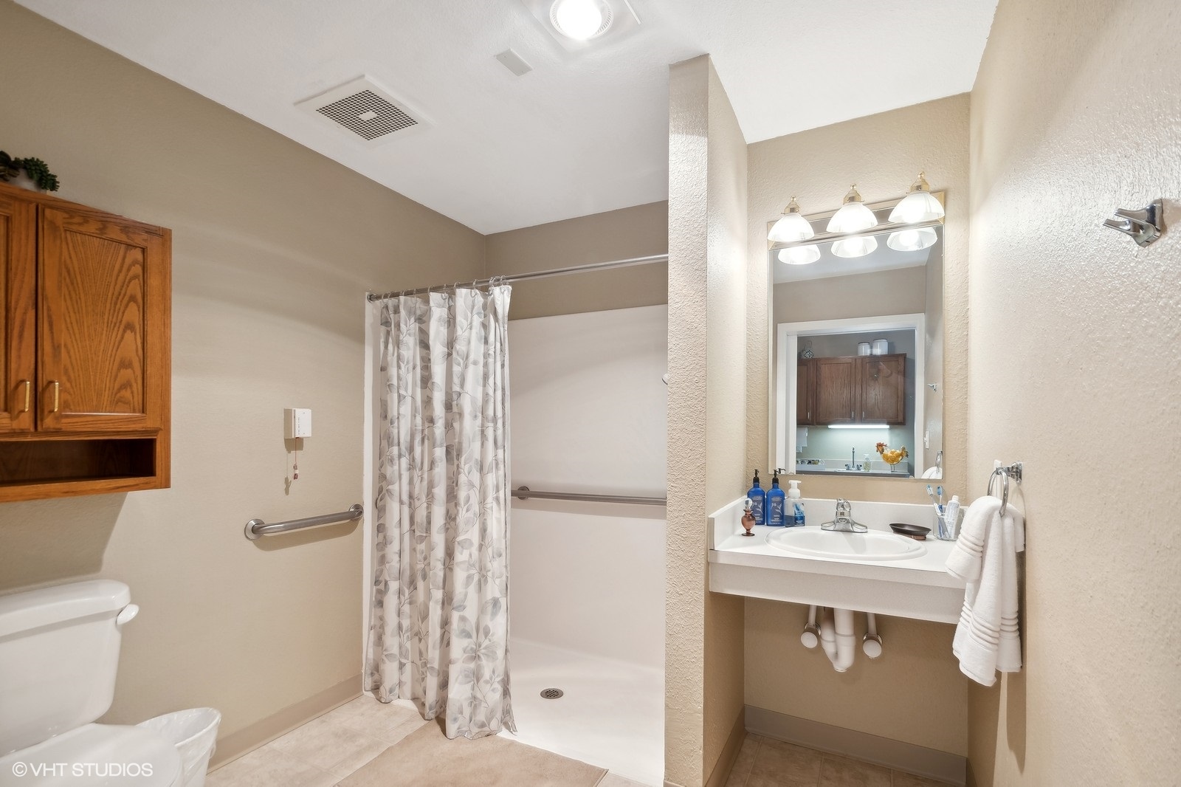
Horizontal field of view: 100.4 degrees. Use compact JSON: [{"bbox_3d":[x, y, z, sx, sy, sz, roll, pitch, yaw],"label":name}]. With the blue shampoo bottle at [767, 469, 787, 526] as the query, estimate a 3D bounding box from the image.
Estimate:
[{"bbox_3d":[0.726,0.409,1.919,0.065,0.212,0.045,0,-1,16],"label":"blue shampoo bottle"}]

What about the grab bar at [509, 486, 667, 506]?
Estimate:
[{"bbox_3d":[-0.018,0.588,2.808,1.000,0.078,0.080,-3,-2,26],"label":"grab bar"}]

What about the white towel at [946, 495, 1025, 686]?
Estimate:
[{"bbox_3d":[0.951,0.469,1.190,0.120,0.425,0.170,-1,-3,28],"label":"white towel"}]

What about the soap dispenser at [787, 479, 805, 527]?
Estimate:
[{"bbox_3d":[0.793,0.422,1.900,0.056,0.178,0.050,2,-3,-30],"label":"soap dispenser"}]

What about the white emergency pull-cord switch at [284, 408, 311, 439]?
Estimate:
[{"bbox_3d":[-1.203,0.124,2.025,0.057,0.116,0.075,-1,-2,29],"label":"white emergency pull-cord switch"}]

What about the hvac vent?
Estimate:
[{"bbox_3d":[-0.851,-1.055,1.897,0.375,0.022,0.345,0,-1,26],"label":"hvac vent"}]

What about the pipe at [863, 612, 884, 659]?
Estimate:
[{"bbox_3d":[1.028,0.877,1.790,0.062,0.180,0.085,-1,-3,26],"label":"pipe"}]

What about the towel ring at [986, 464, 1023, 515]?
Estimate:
[{"bbox_3d":[1.013,0.248,1.210,0.068,0.150,0.140,-1,-3,28],"label":"towel ring"}]

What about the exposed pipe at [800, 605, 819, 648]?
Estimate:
[{"bbox_3d":[0.835,0.888,1.868,0.065,0.155,0.105,0,-1,26],"label":"exposed pipe"}]

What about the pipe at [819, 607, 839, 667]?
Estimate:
[{"bbox_3d":[0.838,0.849,1.722,0.062,0.200,0.085,0,-1,26],"label":"pipe"}]

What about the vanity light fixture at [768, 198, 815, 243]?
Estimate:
[{"bbox_3d":[0.766,-0.666,1.865,0.165,0.158,0.165,0,-1,26],"label":"vanity light fixture"}]

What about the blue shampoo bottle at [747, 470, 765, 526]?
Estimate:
[{"bbox_3d":[0.660,0.415,1.957,0.065,0.212,0.045,0,-1,12],"label":"blue shampoo bottle"}]

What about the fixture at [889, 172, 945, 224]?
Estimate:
[{"bbox_3d":[1.128,-0.679,1.689,0.165,0.158,0.165,0,-1,26],"label":"fixture"}]

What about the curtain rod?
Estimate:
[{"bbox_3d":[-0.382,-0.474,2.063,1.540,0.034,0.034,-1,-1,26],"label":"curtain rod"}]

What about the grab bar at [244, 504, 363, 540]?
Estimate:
[{"bbox_3d":[-1.158,0.530,2.040,0.080,0.080,0.495,-1,-3,29],"label":"grab bar"}]

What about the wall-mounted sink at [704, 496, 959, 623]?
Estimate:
[{"bbox_3d":[0.838,0.511,1.635,0.750,0.235,0.540,-1,-3,26],"label":"wall-mounted sink"}]

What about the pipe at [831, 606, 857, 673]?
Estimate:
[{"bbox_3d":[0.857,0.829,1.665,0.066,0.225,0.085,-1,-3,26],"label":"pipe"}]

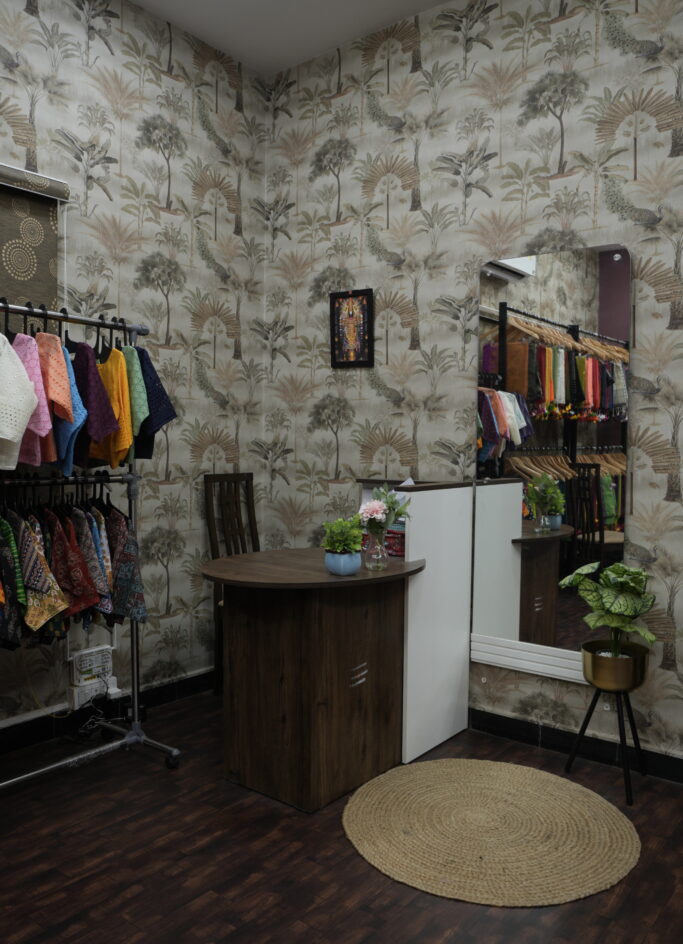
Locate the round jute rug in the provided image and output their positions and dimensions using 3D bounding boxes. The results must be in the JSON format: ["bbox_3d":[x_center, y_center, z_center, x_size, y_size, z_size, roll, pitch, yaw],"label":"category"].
[{"bbox_3d":[0.447,1.060,2.279,0.895,0.012,0.895,1,1,0],"label":"round jute rug"}]

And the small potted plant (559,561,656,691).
[{"bbox_3d":[0.919,0.523,2.537,0.330,0.429,0.300,1,1,38],"label":"small potted plant"}]

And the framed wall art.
[{"bbox_3d":[0.047,-0.656,3.404,0.243,0.350,0.022,1,3,38],"label":"framed wall art"}]

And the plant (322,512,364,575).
[{"bbox_3d":[0.000,0.226,2.308,0.131,0.186,0.125,1,1,0],"label":"plant"}]

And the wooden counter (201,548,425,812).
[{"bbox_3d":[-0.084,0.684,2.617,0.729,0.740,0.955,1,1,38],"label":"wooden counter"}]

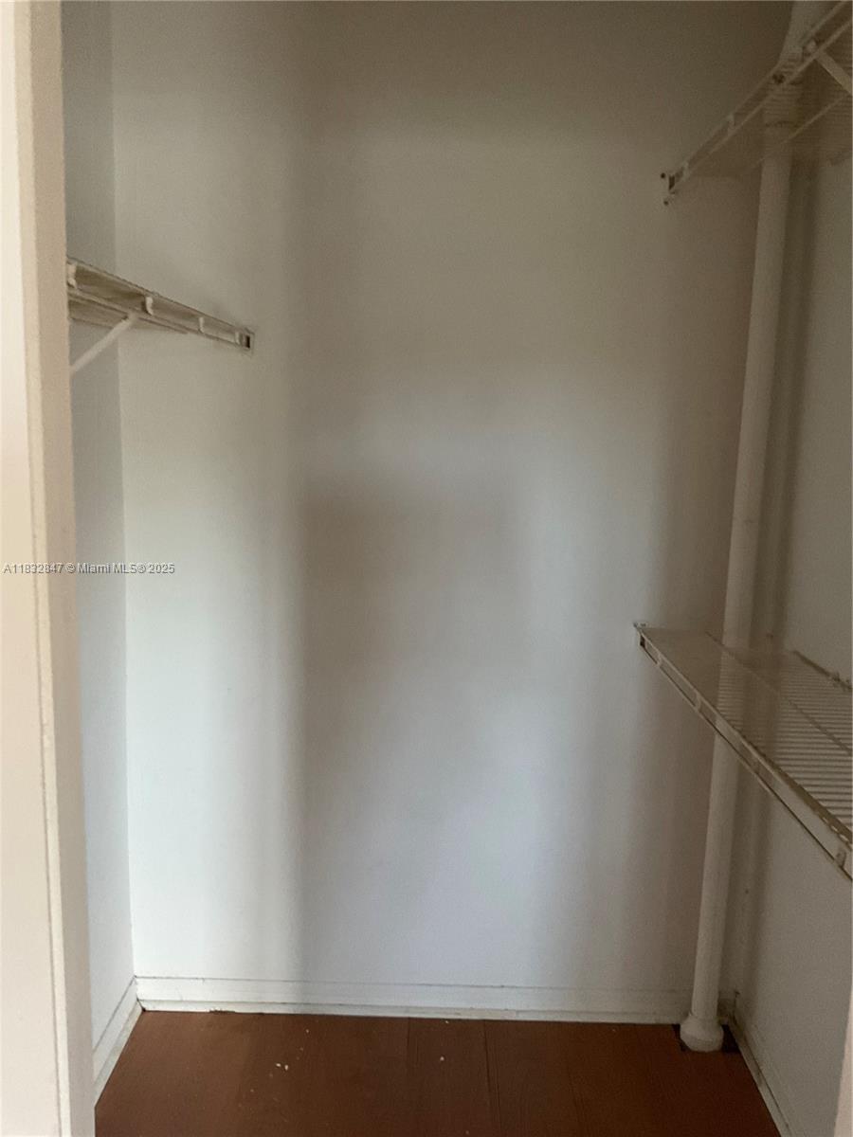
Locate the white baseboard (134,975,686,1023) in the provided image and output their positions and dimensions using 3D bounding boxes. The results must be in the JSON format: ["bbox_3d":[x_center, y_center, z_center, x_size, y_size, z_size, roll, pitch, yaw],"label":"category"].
[{"bbox_3d":[0.013,1.078,2.384,1.465,0.089,0.020,2,9,0],"label":"white baseboard"}]

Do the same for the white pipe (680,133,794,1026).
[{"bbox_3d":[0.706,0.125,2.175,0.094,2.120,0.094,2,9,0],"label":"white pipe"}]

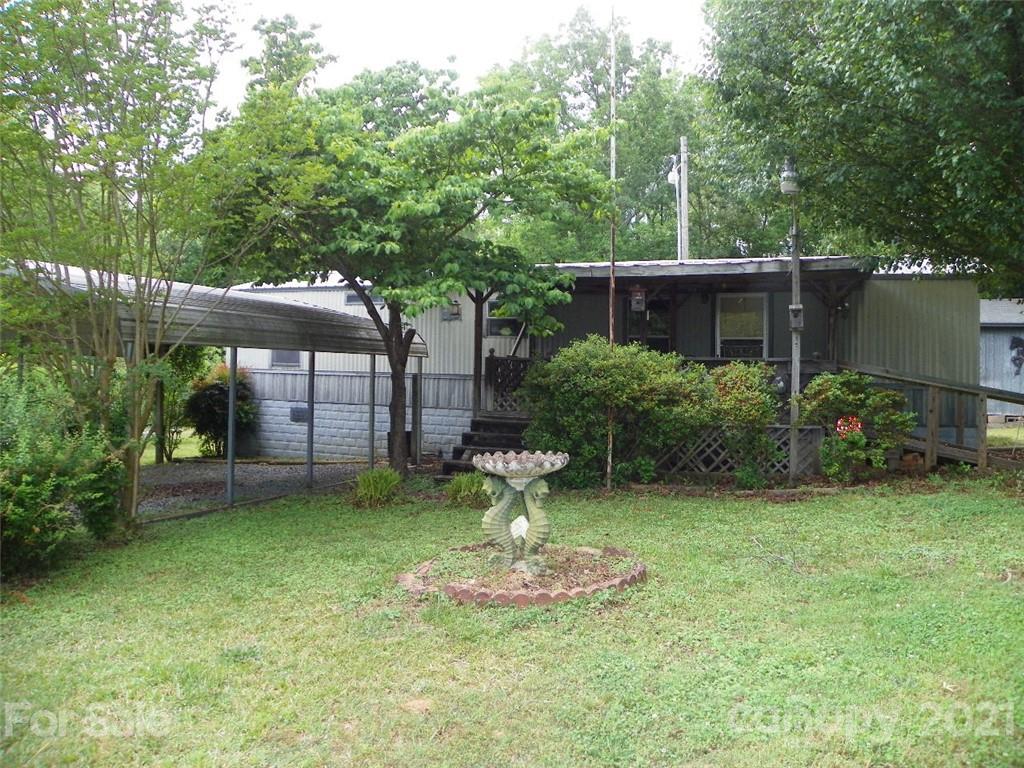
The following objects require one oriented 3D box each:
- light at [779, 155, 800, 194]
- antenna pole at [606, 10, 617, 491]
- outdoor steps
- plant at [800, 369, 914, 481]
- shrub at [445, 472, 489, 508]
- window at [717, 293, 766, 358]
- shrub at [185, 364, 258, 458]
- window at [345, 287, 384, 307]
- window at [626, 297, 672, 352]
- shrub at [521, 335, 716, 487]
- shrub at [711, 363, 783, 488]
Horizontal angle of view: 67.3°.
[{"bbox_3d":[3.549,-2.657,9.800,0.250,0.480,0.280,1,2,21],"label":"light"},{"bbox_3d":[1.249,-1.672,9.707,0.060,6.045,0.060,0,1,0],"label":"antenna pole"},{"bbox_3d":[-0.312,1.000,11.790,1.250,0.820,1.500,1,2,21],"label":"outdoor steps"},{"bbox_3d":[4.425,0.557,9.850,1.500,1.400,1.300,1,2,24],"label":"plant"},{"bbox_3d":[-0.515,1.221,8.900,0.550,0.420,0.520,0,2,0],"label":"shrub"},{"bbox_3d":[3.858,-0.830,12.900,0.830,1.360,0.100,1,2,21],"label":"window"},{"bbox_3d":[-5.855,0.554,15.500,1.480,1.870,1.400,0,2,-21],"label":"shrub"},{"bbox_3d":[-2.976,-1.749,15.550,0.960,0.360,0.100,1,2,21],"label":"window"},{"bbox_3d":[2.288,-0.890,12.800,0.800,1.100,0.100,1,1,23],"label":"window"},{"bbox_3d":[1.399,0.348,10.100,2.300,1.870,1.700,1,1,23],"label":"shrub"},{"bbox_3d":[2.973,0.513,9.750,0.850,1.530,0.850,1,1,23],"label":"shrub"}]

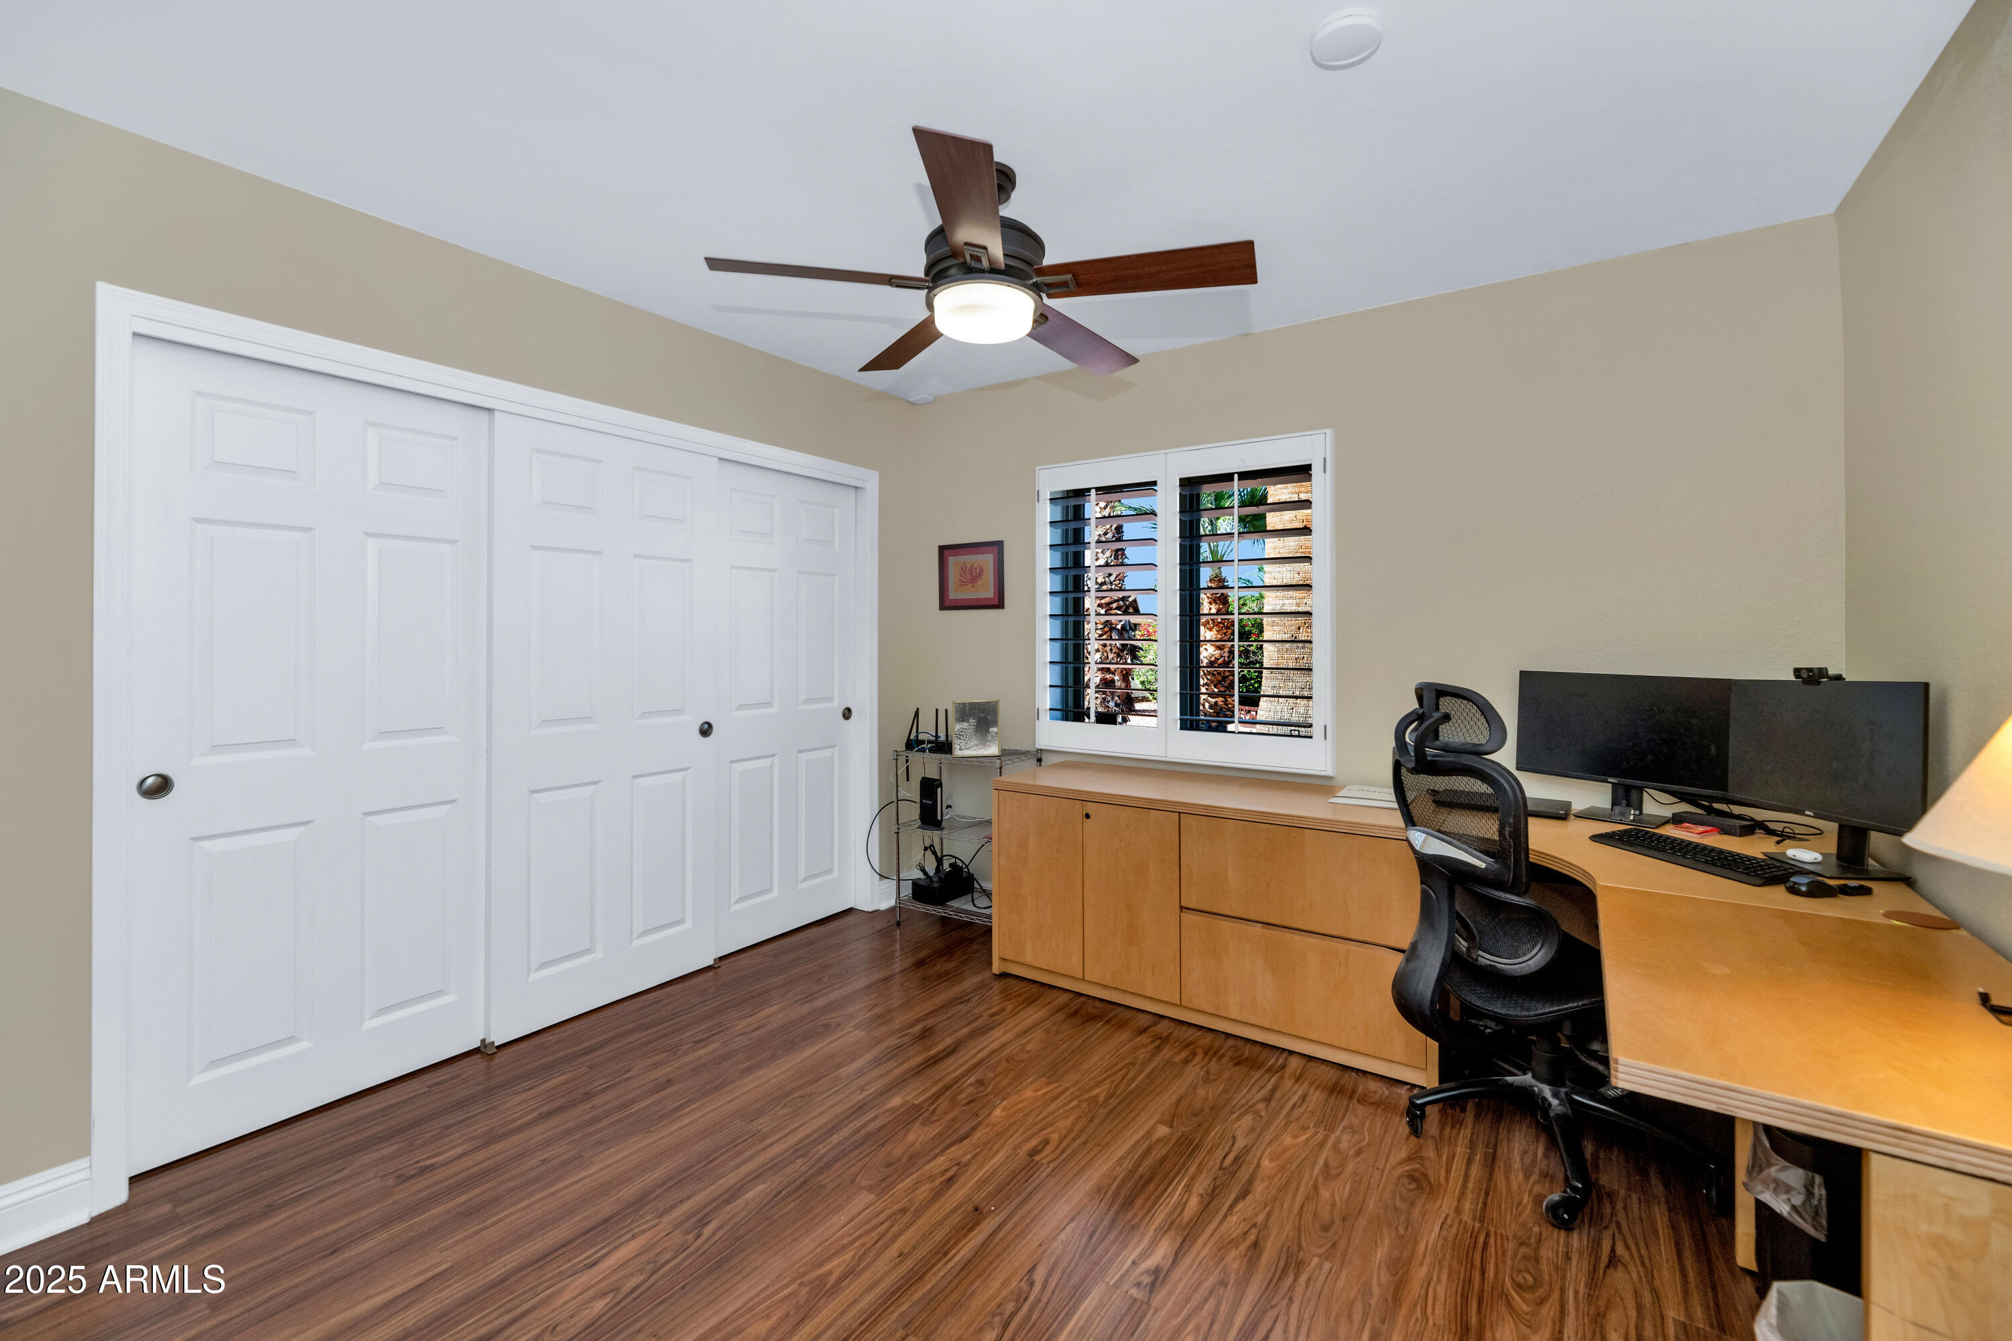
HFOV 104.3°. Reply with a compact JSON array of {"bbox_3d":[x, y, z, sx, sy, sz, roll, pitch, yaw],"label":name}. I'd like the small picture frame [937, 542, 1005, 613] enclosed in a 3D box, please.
[{"bbox_3d":[-0.169,-0.438,3.650,0.360,0.310,0.025,1,2,33],"label":"small picture frame"}]

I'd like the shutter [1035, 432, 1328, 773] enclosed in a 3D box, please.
[{"bbox_3d":[0.649,-0.250,3.129,1.225,1.240,0.080,1,2,33],"label":"shutter"}]

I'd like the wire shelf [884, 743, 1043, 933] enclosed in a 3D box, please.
[{"bbox_3d":[-0.164,0.735,3.420,0.570,0.775,0.340,1,2,33],"label":"wire shelf"}]

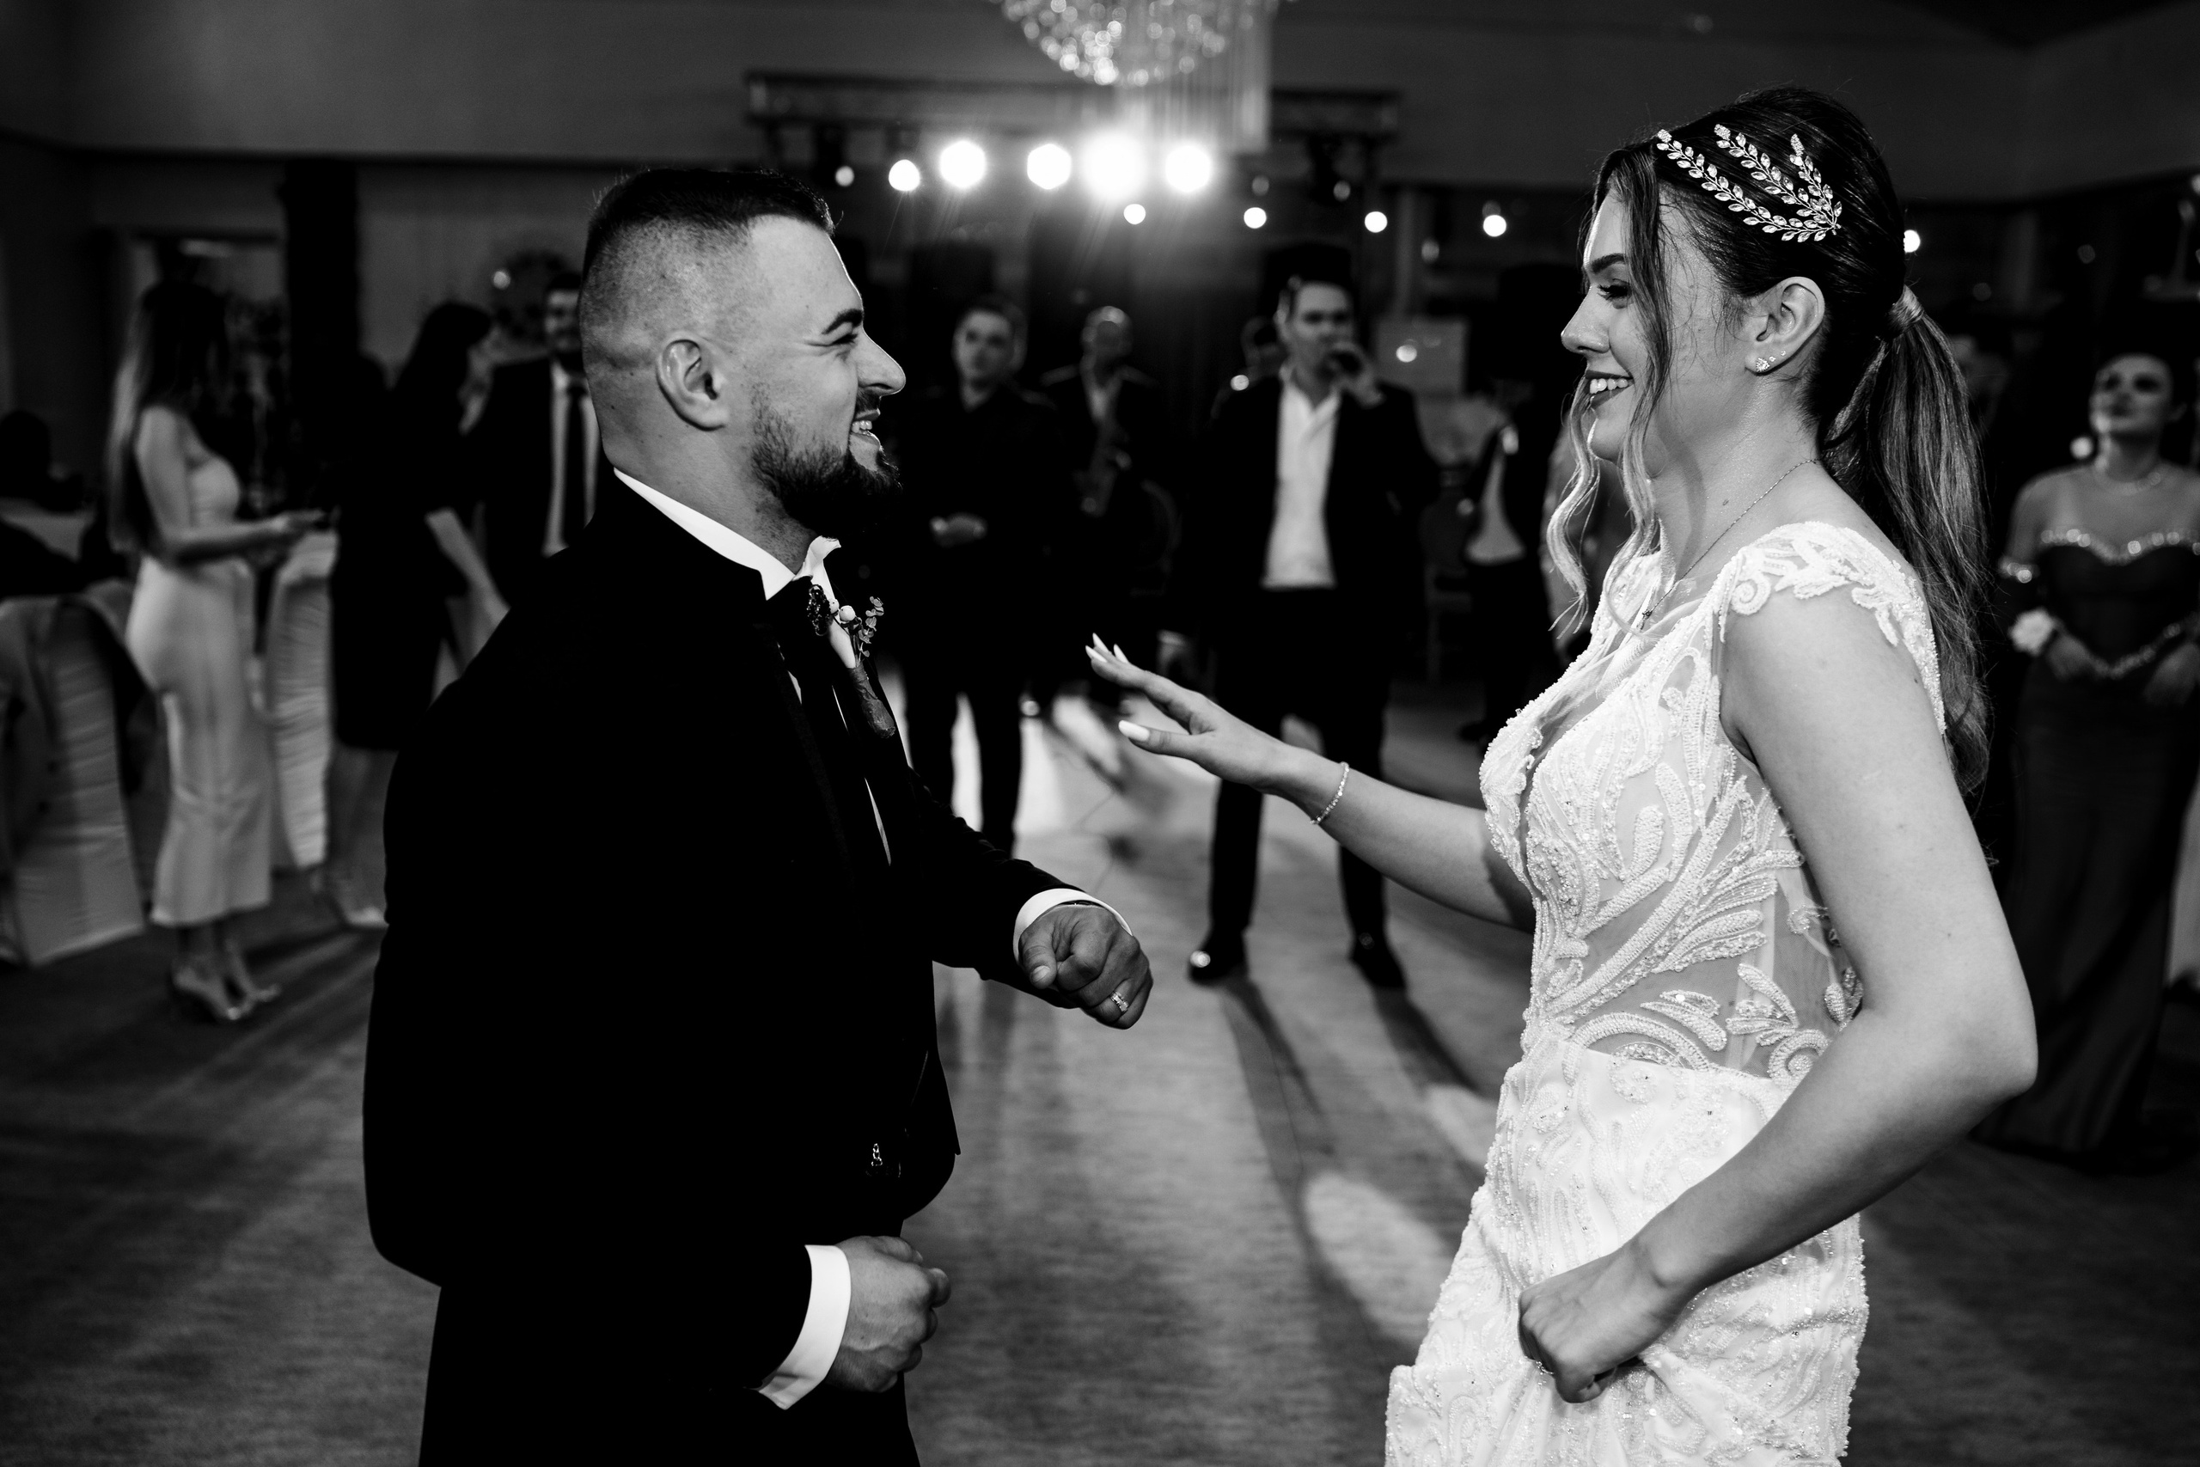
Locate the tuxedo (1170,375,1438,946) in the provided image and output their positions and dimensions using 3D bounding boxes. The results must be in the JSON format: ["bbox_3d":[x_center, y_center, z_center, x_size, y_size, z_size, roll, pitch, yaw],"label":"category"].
[{"bbox_3d":[0.523,-0.160,5.576,0.680,1.460,0.420,2,10,5],"label":"tuxedo"}]

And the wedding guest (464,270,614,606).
[{"bbox_3d":[-1.630,-0.499,6.610,0.560,1.802,0.360,1,10,0],"label":"wedding guest"}]

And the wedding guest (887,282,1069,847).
[{"bbox_3d":[-0.337,-0.332,6.005,0.550,1.746,0.380,3,10,9],"label":"wedding guest"}]

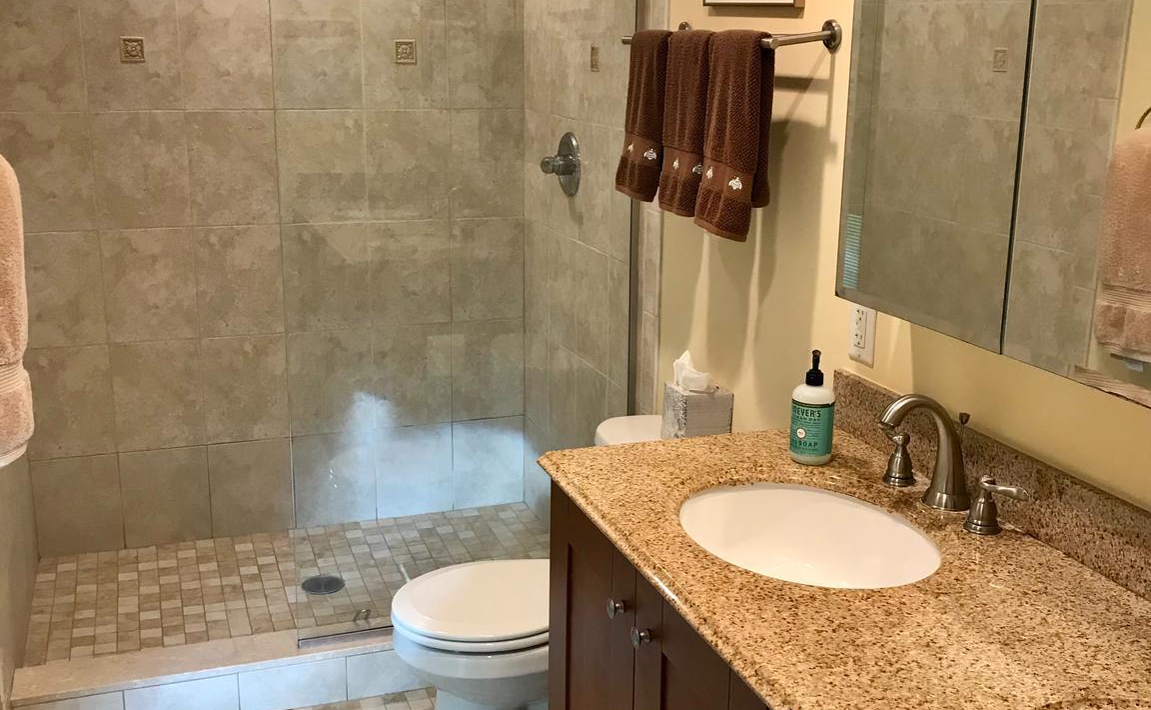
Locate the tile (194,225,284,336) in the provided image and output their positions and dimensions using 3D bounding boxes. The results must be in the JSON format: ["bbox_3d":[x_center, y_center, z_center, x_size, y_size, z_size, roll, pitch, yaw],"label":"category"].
[{"bbox_3d":[-0.982,-0.215,3.640,0.249,0.327,0.012,-5,15,-19],"label":"tile"}]

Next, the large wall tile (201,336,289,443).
[{"bbox_3d":[-0.985,0.103,3.723,0.249,0.327,0.012,-5,15,-19],"label":"large wall tile"}]

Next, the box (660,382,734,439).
[{"bbox_3d":[0.254,0.125,2.575,0.108,0.118,0.108,-3,15,-15],"label":"box"}]

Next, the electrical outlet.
[{"bbox_3d":[0.488,-0.044,2.097,0.007,0.114,0.070,-4,15,-19],"label":"electrical outlet"}]

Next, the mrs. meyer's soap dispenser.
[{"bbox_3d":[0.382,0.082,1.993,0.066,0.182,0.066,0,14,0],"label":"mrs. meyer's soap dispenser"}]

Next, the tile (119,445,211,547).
[{"bbox_3d":[-1.225,0.425,3.720,0.249,0.297,0.012,-5,15,-19],"label":"tile"}]

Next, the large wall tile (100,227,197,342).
[{"bbox_3d":[-1.234,-0.199,3.604,0.252,0.329,0.010,-4,15,-19],"label":"large wall tile"}]

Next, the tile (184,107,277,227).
[{"bbox_3d":[-0.990,-0.540,3.603,0.252,0.329,0.010,-4,15,-19],"label":"tile"}]

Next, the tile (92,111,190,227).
[{"bbox_3d":[-1.231,-0.522,3.522,0.252,0.329,0.010,-4,15,-19],"label":"tile"}]

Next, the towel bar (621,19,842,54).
[{"bbox_3d":[0.272,-0.610,2.381,0.141,0.060,0.670,-5,15,-19],"label":"towel bar"}]

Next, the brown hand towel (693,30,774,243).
[{"bbox_3d":[0.280,-0.402,2.248,0.055,0.360,0.205,-5,15,-19],"label":"brown hand towel"}]

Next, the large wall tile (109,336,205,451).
[{"bbox_3d":[-1.222,0.122,3.641,0.249,0.327,0.012,-5,15,-19],"label":"large wall tile"}]

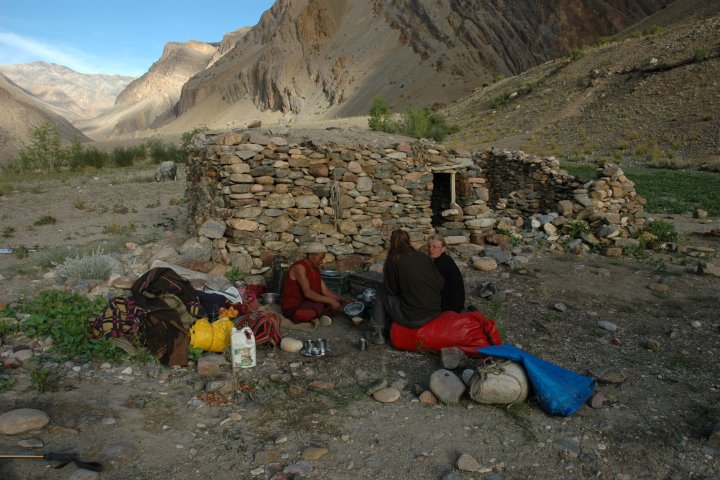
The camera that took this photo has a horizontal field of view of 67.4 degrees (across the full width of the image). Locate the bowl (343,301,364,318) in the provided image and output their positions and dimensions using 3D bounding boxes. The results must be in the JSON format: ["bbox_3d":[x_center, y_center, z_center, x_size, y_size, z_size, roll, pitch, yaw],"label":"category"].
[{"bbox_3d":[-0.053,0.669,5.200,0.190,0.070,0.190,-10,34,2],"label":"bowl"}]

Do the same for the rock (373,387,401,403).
[{"bbox_3d":[0.173,0.995,3.466,0.170,0.085,0.120,1,10,3],"label":"rock"}]

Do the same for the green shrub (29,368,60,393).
[{"bbox_3d":[-2.252,0.991,3.822,0.180,0.130,0.150,-6,12,-31],"label":"green shrub"}]

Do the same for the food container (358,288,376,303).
[{"bbox_3d":[0.074,0.547,5.300,0.150,0.140,0.160,0,10,0],"label":"food container"}]

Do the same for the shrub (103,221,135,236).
[{"bbox_3d":[-4.331,-0.189,9.724,0.620,0.260,0.500,-4,11,-24],"label":"shrub"}]

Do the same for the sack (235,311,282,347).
[{"bbox_3d":[-0.872,0.760,4.762,0.400,0.260,0.320,-1,10,-6],"label":"sack"}]

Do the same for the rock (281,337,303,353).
[{"bbox_3d":[-0.547,0.839,4.314,0.175,0.100,0.130,-1,10,-7],"label":"rock"}]

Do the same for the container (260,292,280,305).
[{"bbox_3d":[-0.912,0.601,5.500,0.205,0.085,0.205,-2,10,-10],"label":"container"}]

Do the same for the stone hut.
[{"bbox_3d":[0.718,-0.963,9.855,7.200,2.000,3.500,-3,10,-15],"label":"stone hut"}]

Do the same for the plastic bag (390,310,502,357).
[{"bbox_3d":[0.750,0.773,4.662,0.940,0.270,0.440,0,10,3],"label":"plastic bag"}]

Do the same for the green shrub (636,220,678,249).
[{"bbox_3d":[5.074,-0.111,9.248,0.640,0.430,0.550,6,11,29],"label":"green shrub"}]

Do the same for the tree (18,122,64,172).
[{"bbox_3d":[-22.413,-6.509,38.000,3.200,3.600,3.000,-6,11,-30],"label":"tree"}]

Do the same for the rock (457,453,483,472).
[{"bbox_3d":[0.556,1.129,2.741,0.125,0.070,0.095,2,10,12],"label":"rock"}]

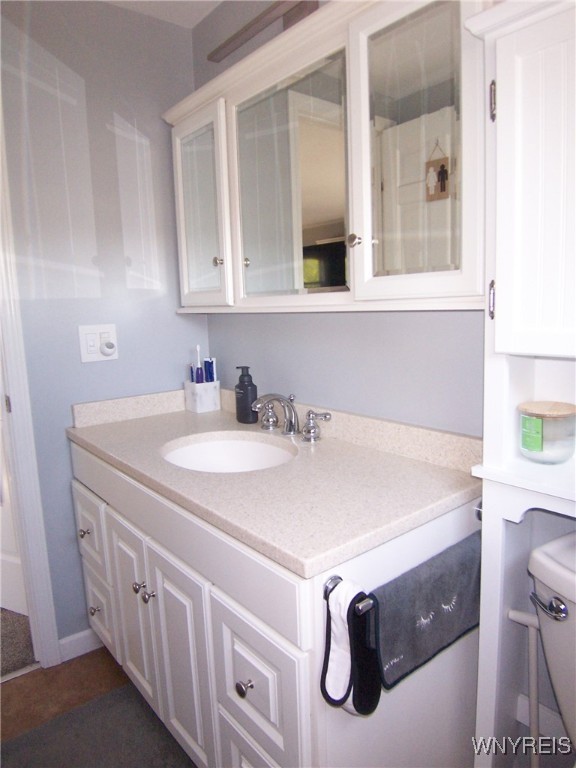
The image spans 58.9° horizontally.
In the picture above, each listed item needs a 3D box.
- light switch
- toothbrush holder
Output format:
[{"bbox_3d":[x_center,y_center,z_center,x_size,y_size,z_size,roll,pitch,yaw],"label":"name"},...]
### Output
[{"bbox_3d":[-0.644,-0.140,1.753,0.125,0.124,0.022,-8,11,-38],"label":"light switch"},{"bbox_3d":[-0.331,0.044,1.985,0.099,0.114,0.099,-8,11,-38],"label":"toothbrush holder"}]

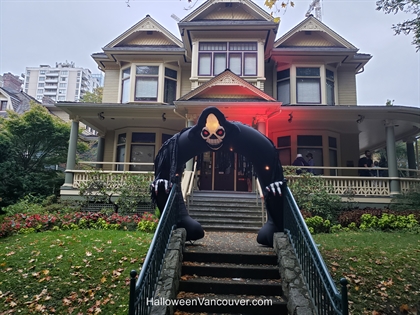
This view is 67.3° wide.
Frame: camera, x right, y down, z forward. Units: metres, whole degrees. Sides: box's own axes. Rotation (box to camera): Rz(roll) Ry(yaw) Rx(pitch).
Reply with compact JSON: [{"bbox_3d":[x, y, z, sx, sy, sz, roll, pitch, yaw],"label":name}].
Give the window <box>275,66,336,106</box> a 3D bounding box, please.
[{"bbox_3d":[4.441,-3.230,14.450,2.750,1.950,0.700,1,-9,3],"label":"window"}]

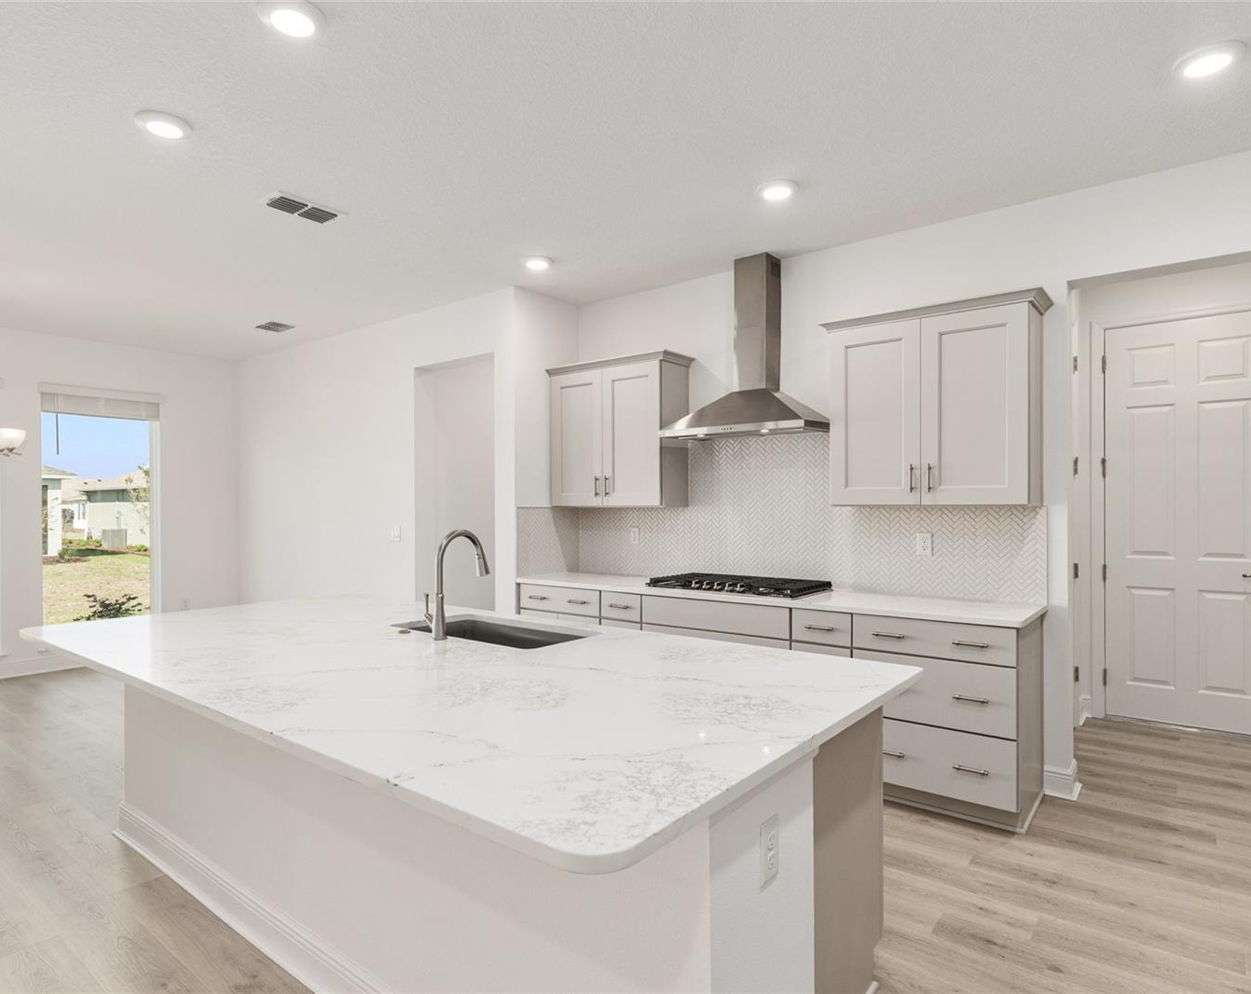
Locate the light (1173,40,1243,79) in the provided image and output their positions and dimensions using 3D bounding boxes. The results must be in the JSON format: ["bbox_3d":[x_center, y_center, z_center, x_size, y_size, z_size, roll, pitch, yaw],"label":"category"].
[{"bbox_3d":[1.970,-1.459,2.240,0.190,0.025,0.190,-1,-1,36],"label":"light"}]

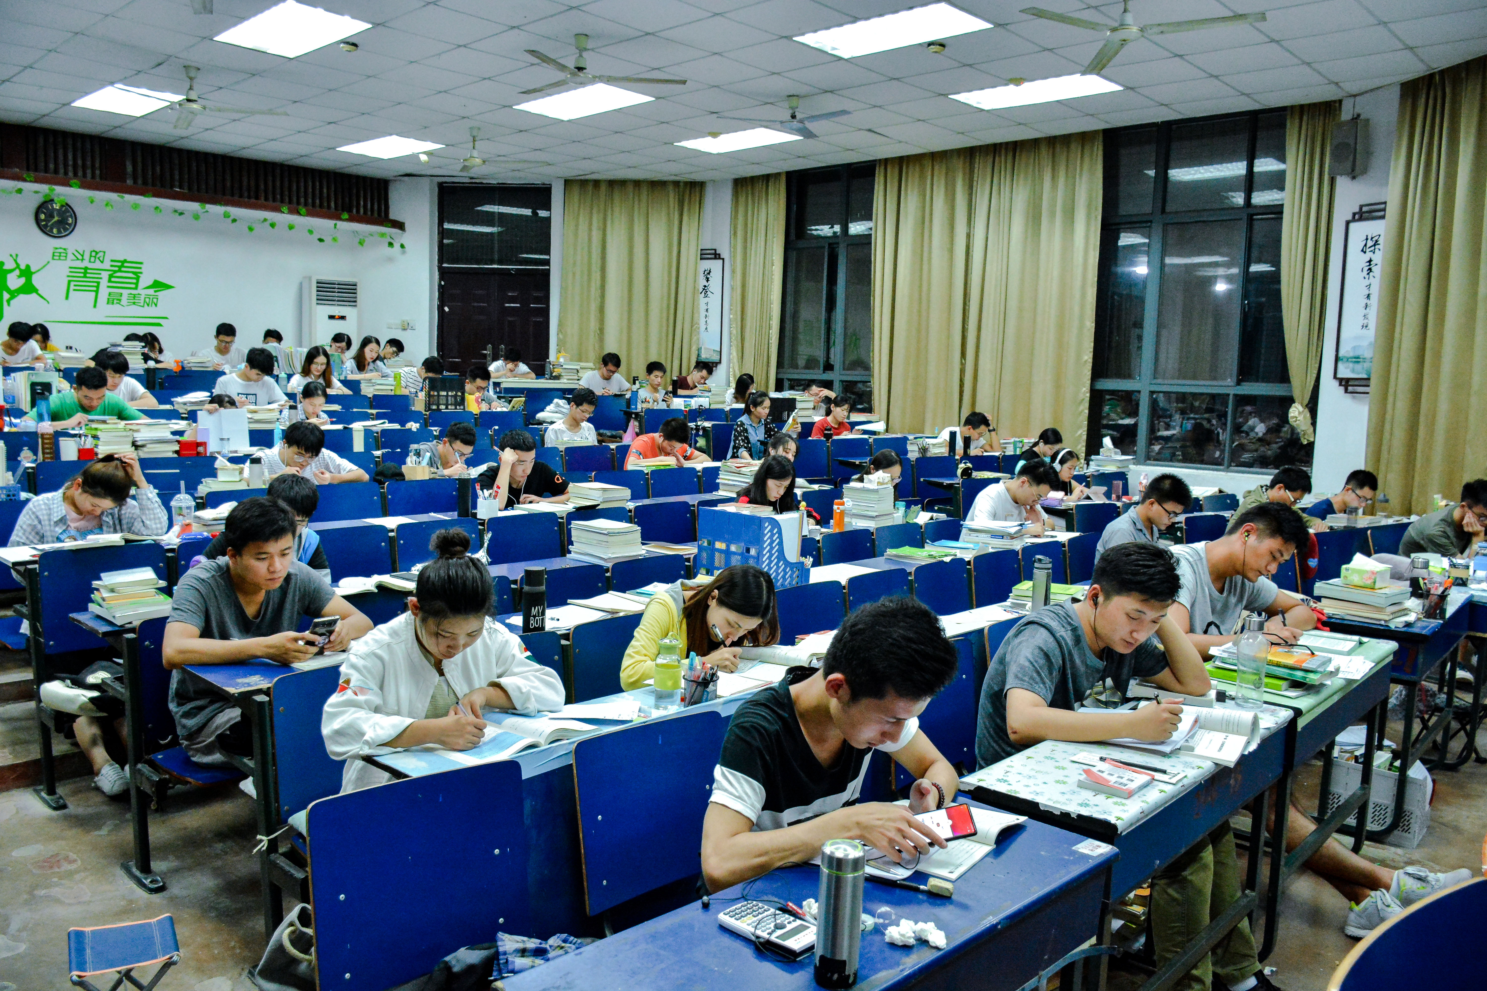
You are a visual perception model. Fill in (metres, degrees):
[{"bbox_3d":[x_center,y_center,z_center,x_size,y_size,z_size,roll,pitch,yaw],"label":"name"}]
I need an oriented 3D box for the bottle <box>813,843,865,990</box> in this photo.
[{"bbox_3d":[0.140,0.616,1.645,0.066,0.203,0.066,1,6,0],"label":"bottle"}]

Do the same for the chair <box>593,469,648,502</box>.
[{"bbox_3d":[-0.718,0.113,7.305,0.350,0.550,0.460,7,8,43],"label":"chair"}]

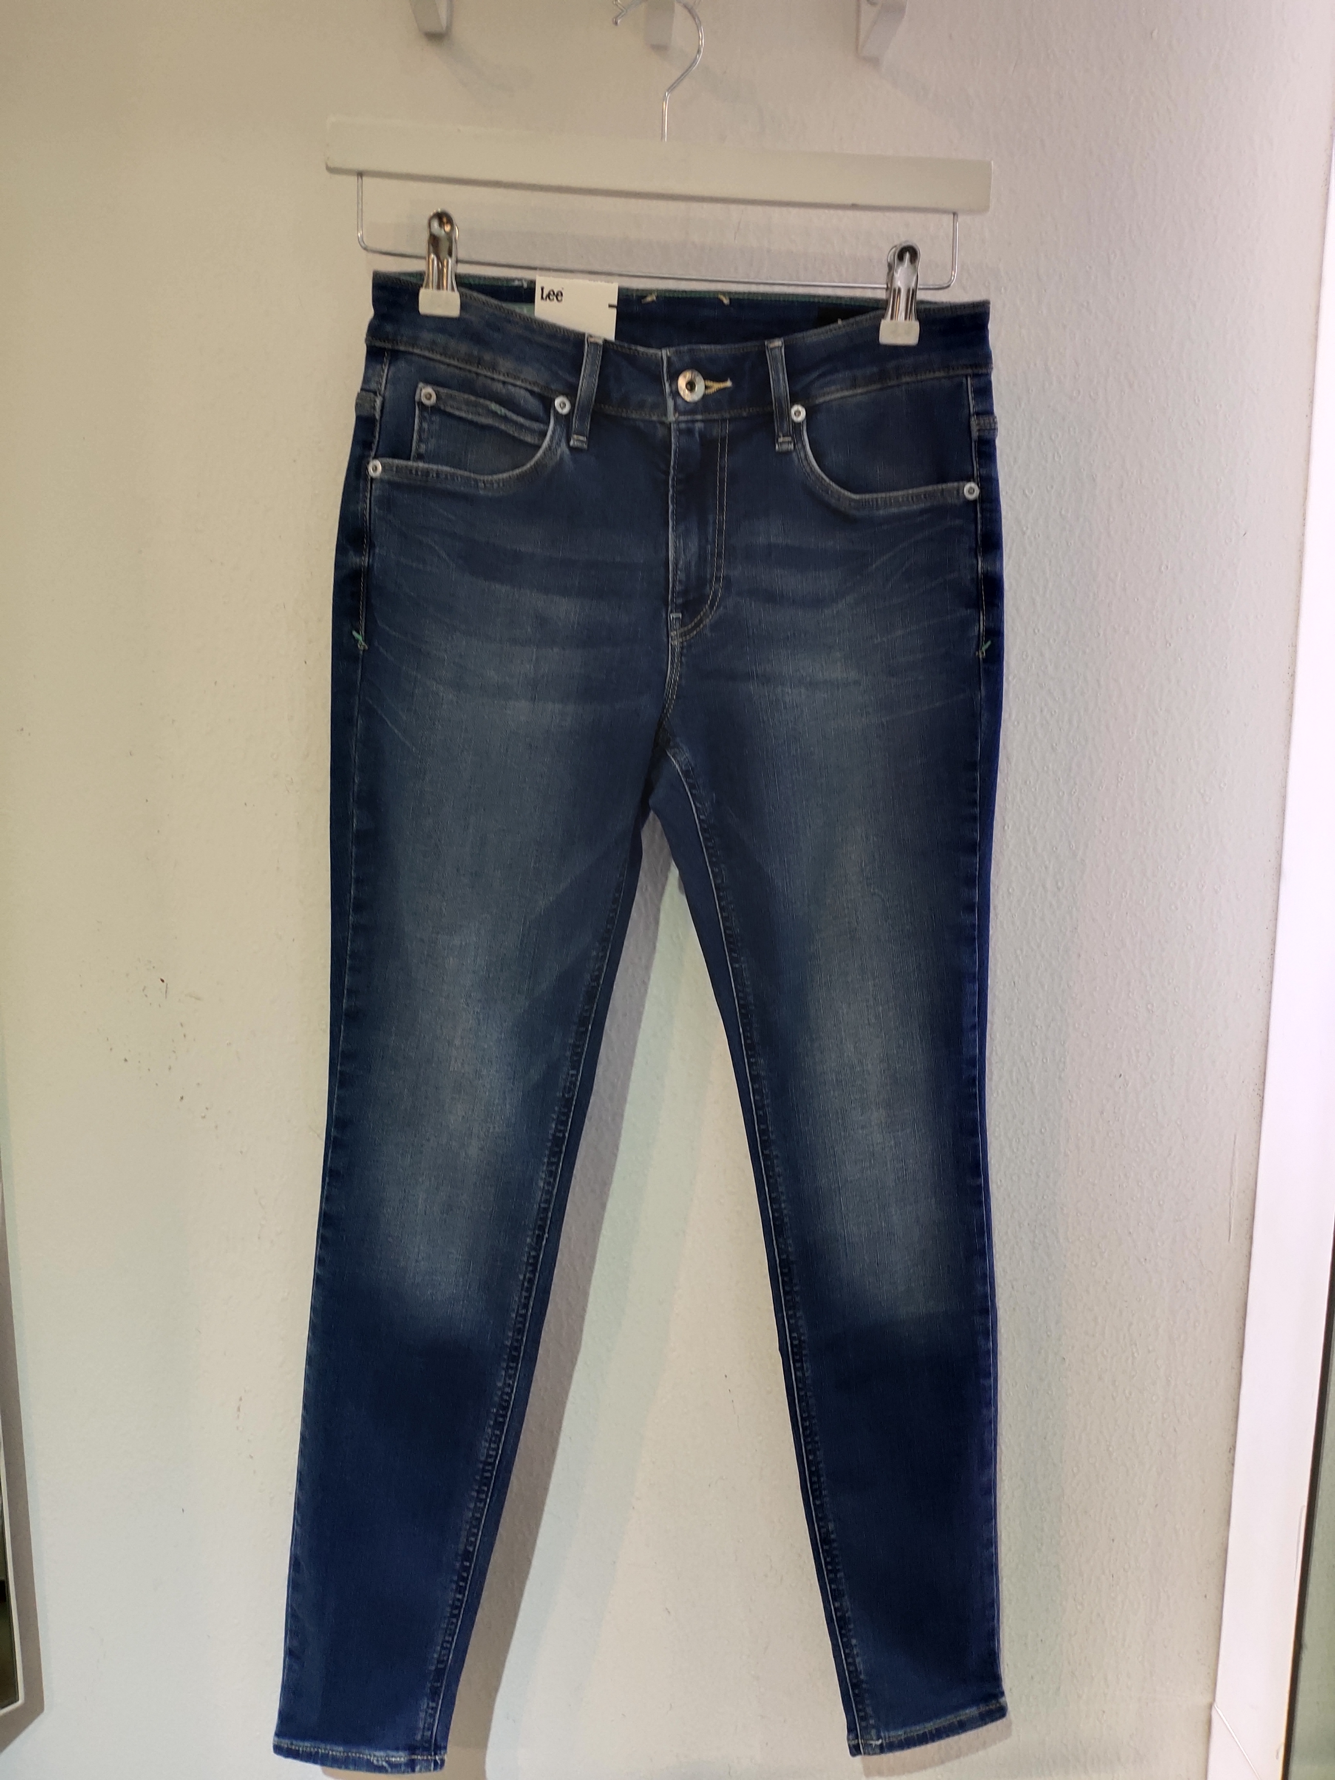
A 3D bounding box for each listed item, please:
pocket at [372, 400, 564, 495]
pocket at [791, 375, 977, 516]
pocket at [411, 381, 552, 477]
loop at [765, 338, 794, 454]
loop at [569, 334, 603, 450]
[{"bbox_3d":[-0.128,-0.285,0.897,0.121,0.055,0.020,1,9,0],"label":"pocket"},{"bbox_3d":[0.142,-0.292,0.918,0.118,0.083,0.020,-1,9,-9],"label":"pocket"},{"bbox_3d":[-0.119,-0.296,0.894,0.089,0.056,0.015,1,9,0],"label":"pocket"},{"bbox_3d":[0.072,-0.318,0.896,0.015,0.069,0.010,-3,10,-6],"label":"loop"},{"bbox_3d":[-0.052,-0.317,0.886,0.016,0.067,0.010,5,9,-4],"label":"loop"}]

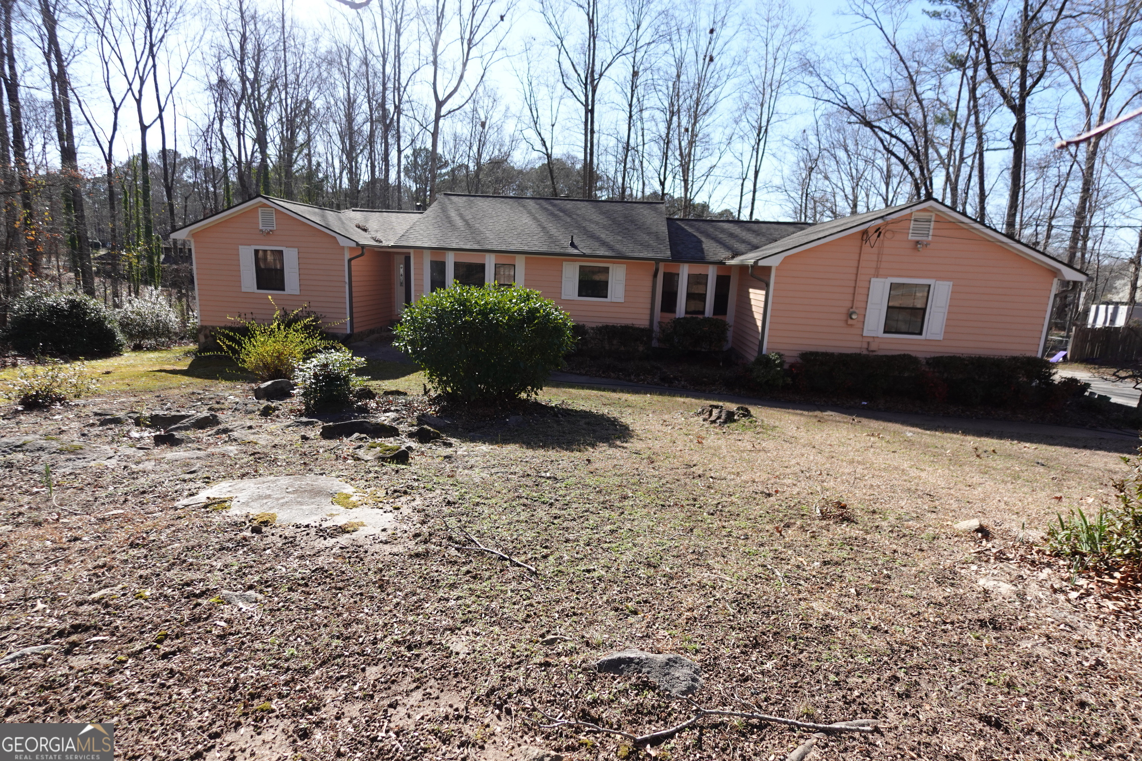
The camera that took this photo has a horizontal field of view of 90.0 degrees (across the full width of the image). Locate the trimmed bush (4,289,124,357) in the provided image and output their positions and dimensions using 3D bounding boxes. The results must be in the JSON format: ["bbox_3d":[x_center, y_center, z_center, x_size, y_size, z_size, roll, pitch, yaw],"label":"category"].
[{"bbox_3d":[-14.089,-1.693,15.943,2.499,1.680,2.249,-7,15,-41],"label":"trimmed bush"}]

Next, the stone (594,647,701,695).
[{"bbox_3d":[0.355,1.324,2.604,0.480,0.090,0.300,4,11,6],"label":"stone"}]

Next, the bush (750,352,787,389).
[{"bbox_3d":[4.978,-0.237,14.430,0.869,0.972,0.782,6,12,19],"label":"bush"}]

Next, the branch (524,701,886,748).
[{"bbox_3d":[0.530,1.359,2.292,1.400,0.090,0.260,2,11,-1],"label":"branch"}]

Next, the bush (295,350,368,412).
[{"bbox_3d":[-3.794,-0.024,9.071,1.070,0.926,1.017,-2,12,-23],"label":"bush"}]

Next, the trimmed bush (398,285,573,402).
[{"bbox_3d":[-1.647,-0.754,11.132,3.451,2.185,3.106,1,11,-8],"label":"trimmed bush"}]

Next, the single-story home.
[{"bbox_3d":[0.364,-4.032,21.198,25.500,5.740,12.600,4,11,6],"label":"single-story home"}]

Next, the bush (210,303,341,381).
[{"bbox_3d":[-6.256,-0.851,12.286,2.433,1.629,2.190,-3,13,-27],"label":"bush"}]

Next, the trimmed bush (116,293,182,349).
[{"bbox_3d":[-13.426,-1.915,18.179,1.692,1.725,1.608,-6,14,-36],"label":"trimmed bush"}]

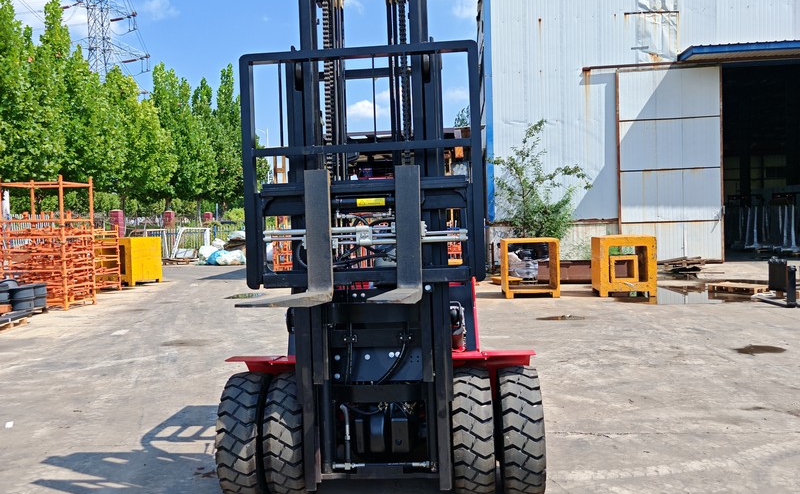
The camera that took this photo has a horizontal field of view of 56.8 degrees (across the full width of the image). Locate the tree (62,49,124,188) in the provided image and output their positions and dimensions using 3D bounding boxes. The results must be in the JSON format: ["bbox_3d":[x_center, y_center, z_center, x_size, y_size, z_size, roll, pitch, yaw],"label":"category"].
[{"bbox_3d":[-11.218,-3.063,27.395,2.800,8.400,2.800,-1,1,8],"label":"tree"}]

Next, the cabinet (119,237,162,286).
[{"bbox_3d":[-8.331,0.437,22.882,1.200,1.470,1.550,-1,1,12],"label":"cabinet"}]

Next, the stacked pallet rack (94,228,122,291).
[{"bbox_3d":[-8.525,0.342,20.278,1.200,1.800,1.150,-1,1,8],"label":"stacked pallet rack"}]

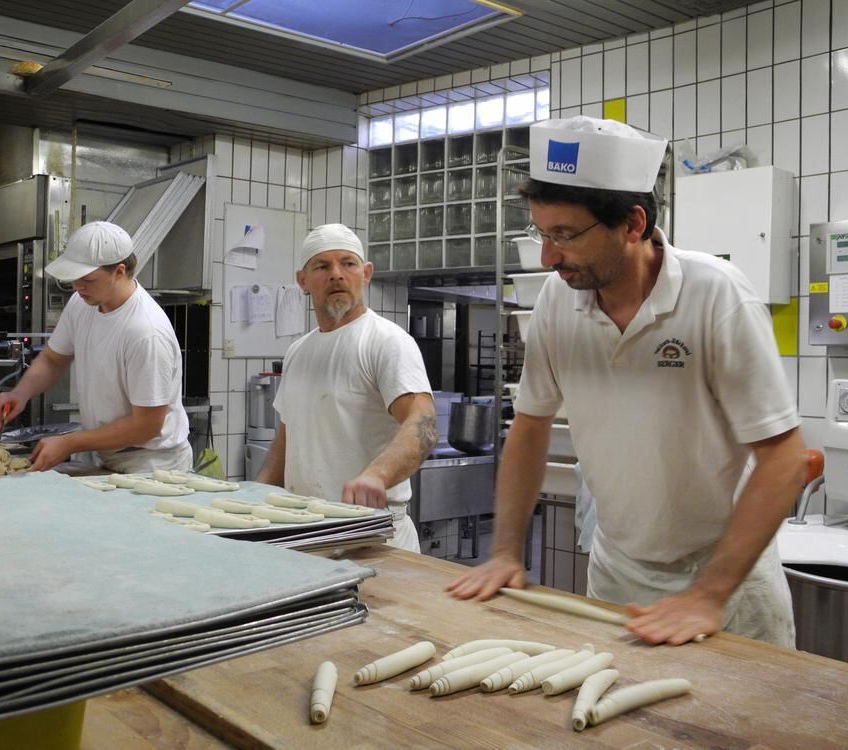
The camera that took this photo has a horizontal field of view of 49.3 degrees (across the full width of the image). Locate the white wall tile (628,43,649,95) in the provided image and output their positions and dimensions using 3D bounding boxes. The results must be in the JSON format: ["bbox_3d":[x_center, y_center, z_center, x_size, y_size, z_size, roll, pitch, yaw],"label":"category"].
[{"bbox_3d":[1.039,-1.482,4.487,0.117,0.243,0.010,1,1,43],"label":"white wall tile"}]

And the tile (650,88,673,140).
[{"bbox_3d":[1.131,-1.232,4.426,0.118,0.244,0.010,1,0,39],"label":"tile"}]

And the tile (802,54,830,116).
[{"bbox_3d":[1.637,-1.209,3.862,0.010,0.243,0.117,0,1,-44],"label":"tile"}]

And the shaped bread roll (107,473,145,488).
[{"bbox_3d":[-0.889,0.331,2.850,0.180,0.036,0.085,1,0,30],"label":"shaped bread roll"}]

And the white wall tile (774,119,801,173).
[{"bbox_3d":[1.552,-0.970,3.950,0.118,0.244,0.010,2,1,44],"label":"white wall tile"}]

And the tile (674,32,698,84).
[{"bbox_3d":[1.222,-1.477,4.320,0.118,0.244,0.010,2,1,44],"label":"tile"}]

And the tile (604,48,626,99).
[{"bbox_3d":[0.952,-1.498,4.600,0.118,0.244,0.010,2,1,44],"label":"tile"}]

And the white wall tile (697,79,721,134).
[{"bbox_3d":[1.309,-1.230,4.255,0.010,0.244,0.118,0,0,-44],"label":"white wall tile"}]

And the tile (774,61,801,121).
[{"bbox_3d":[1.549,-1.207,3.940,0.010,0.243,0.117,0,1,-44],"label":"tile"}]

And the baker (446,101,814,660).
[{"bbox_3d":[0.335,0.455,1.700,0.660,1.760,0.600,2,1,41],"label":"baker"}]

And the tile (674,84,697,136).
[{"bbox_3d":[1.222,-1.231,4.343,0.010,0.244,0.118,0,0,-44],"label":"tile"}]

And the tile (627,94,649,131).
[{"bbox_3d":[1.036,-1.234,4.504,0.118,0.244,0.010,1,0,39],"label":"tile"}]

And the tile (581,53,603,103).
[{"bbox_3d":[0.854,-1.499,4.680,0.117,0.243,0.010,1,1,43],"label":"tile"}]

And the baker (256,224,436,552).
[{"bbox_3d":[-0.211,0.485,2.520,0.550,1.790,0.440,1,1,33],"label":"baker"}]

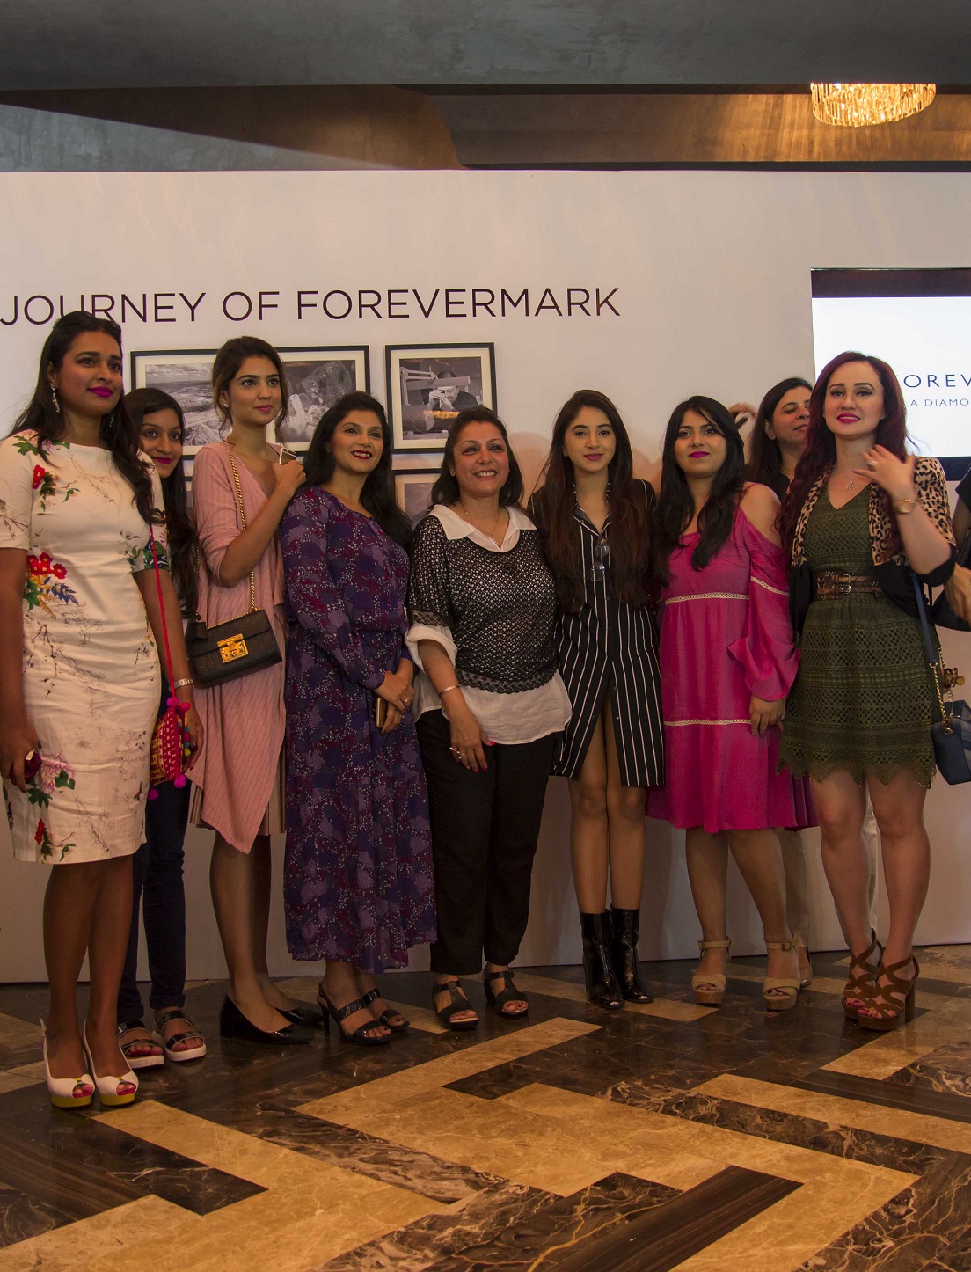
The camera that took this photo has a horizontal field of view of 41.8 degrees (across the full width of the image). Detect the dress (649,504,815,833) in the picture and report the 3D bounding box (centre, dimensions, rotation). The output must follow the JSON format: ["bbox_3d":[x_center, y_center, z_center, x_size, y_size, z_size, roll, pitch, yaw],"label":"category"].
[{"bbox_3d":[0.675,0.086,3.480,0.440,0.900,0.350,-2,-2,15],"label":"dress"}]

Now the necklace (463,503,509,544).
[{"bbox_3d":[0.002,-0.311,3.360,0.125,0.120,0.110,-1,-2,-13],"label":"necklace"}]

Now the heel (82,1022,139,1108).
[{"bbox_3d":[-0.830,0.947,2.810,0.090,0.150,0.210,0,-2,-33],"label":"heel"}]

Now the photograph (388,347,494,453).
[{"bbox_3d":[-0.139,-0.757,4.030,0.345,0.340,0.025,-2,-2,-4],"label":"photograph"}]

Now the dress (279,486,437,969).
[{"bbox_3d":[-0.327,0.233,3.260,0.400,1.200,0.320,0,-2,-38],"label":"dress"}]

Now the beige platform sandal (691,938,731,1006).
[{"bbox_3d":[0.627,0.934,3.530,0.100,0.155,0.220,-2,-2,13],"label":"beige platform sandal"}]

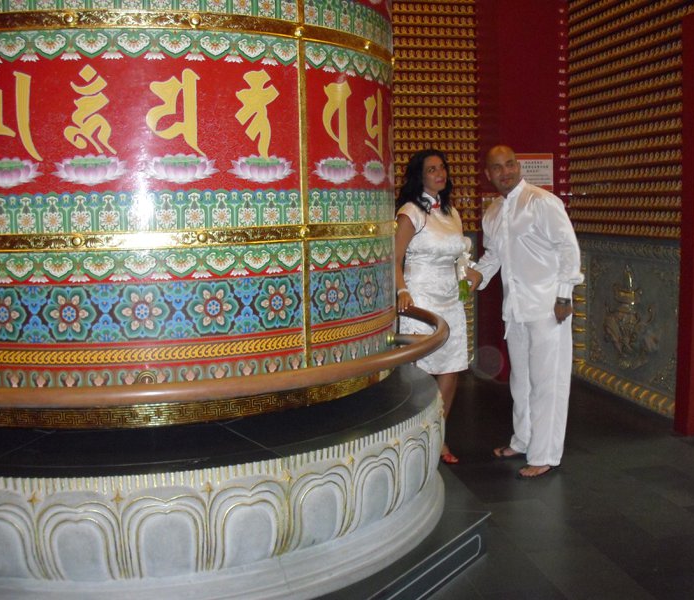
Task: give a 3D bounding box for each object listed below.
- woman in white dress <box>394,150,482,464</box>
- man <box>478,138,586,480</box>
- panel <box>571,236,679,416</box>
[{"bbox_3d":[0.501,0.042,4.968,0.500,1.730,0.420,-6,8,-40],"label":"woman in white dress"},{"bbox_3d":[1.002,0.034,4.850,0.600,1.760,0.500,5,8,43],"label":"man"},{"bbox_3d":[2.081,0.146,6.569,0.100,1.150,1.680,-2,6,-10],"label":"panel"}]

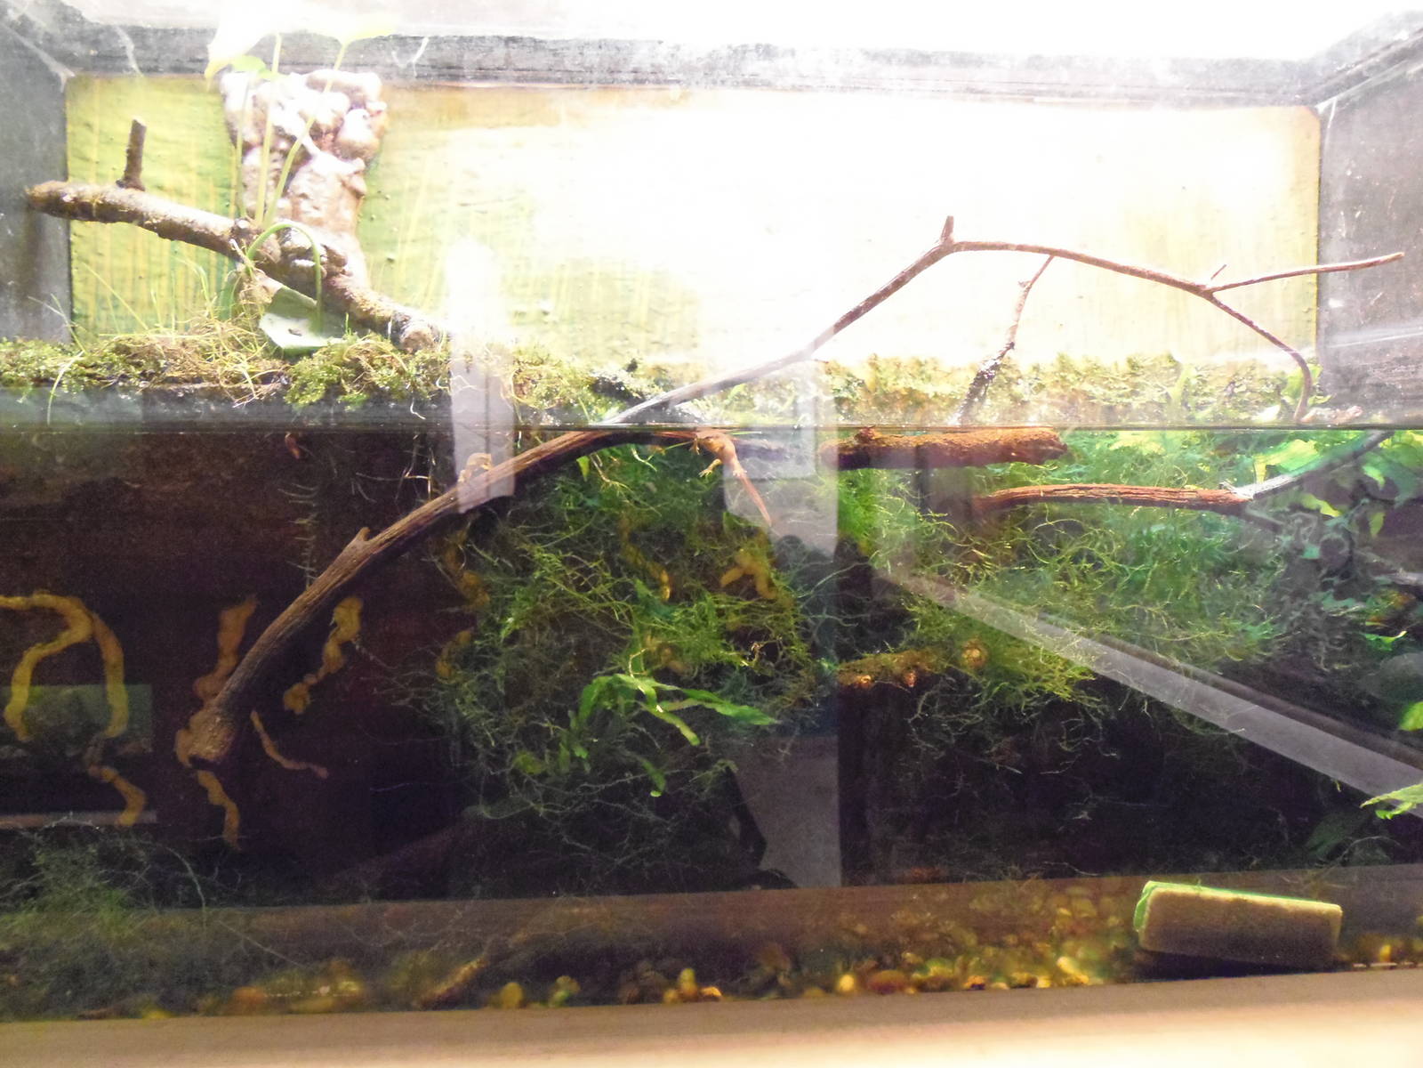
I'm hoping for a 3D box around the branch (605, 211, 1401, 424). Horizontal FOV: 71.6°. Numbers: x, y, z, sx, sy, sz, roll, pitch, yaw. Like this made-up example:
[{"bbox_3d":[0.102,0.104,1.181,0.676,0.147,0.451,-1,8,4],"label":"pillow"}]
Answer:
[{"bbox_3d":[0.231,-0.168,0.780,0.607,0.152,0.120,-1,1,-4],"label":"branch"}]

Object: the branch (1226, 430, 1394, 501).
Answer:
[{"bbox_3d":[0.480,-0.056,0.790,0.149,0.020,0.020,-18,3,-8],"label":"branch"}]

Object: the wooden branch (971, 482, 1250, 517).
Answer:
[{"bbox_3d":[0.307,-0.026,0.757,0.217,0.022,0.028,0,1,-4],"label":"wooden branch"}]

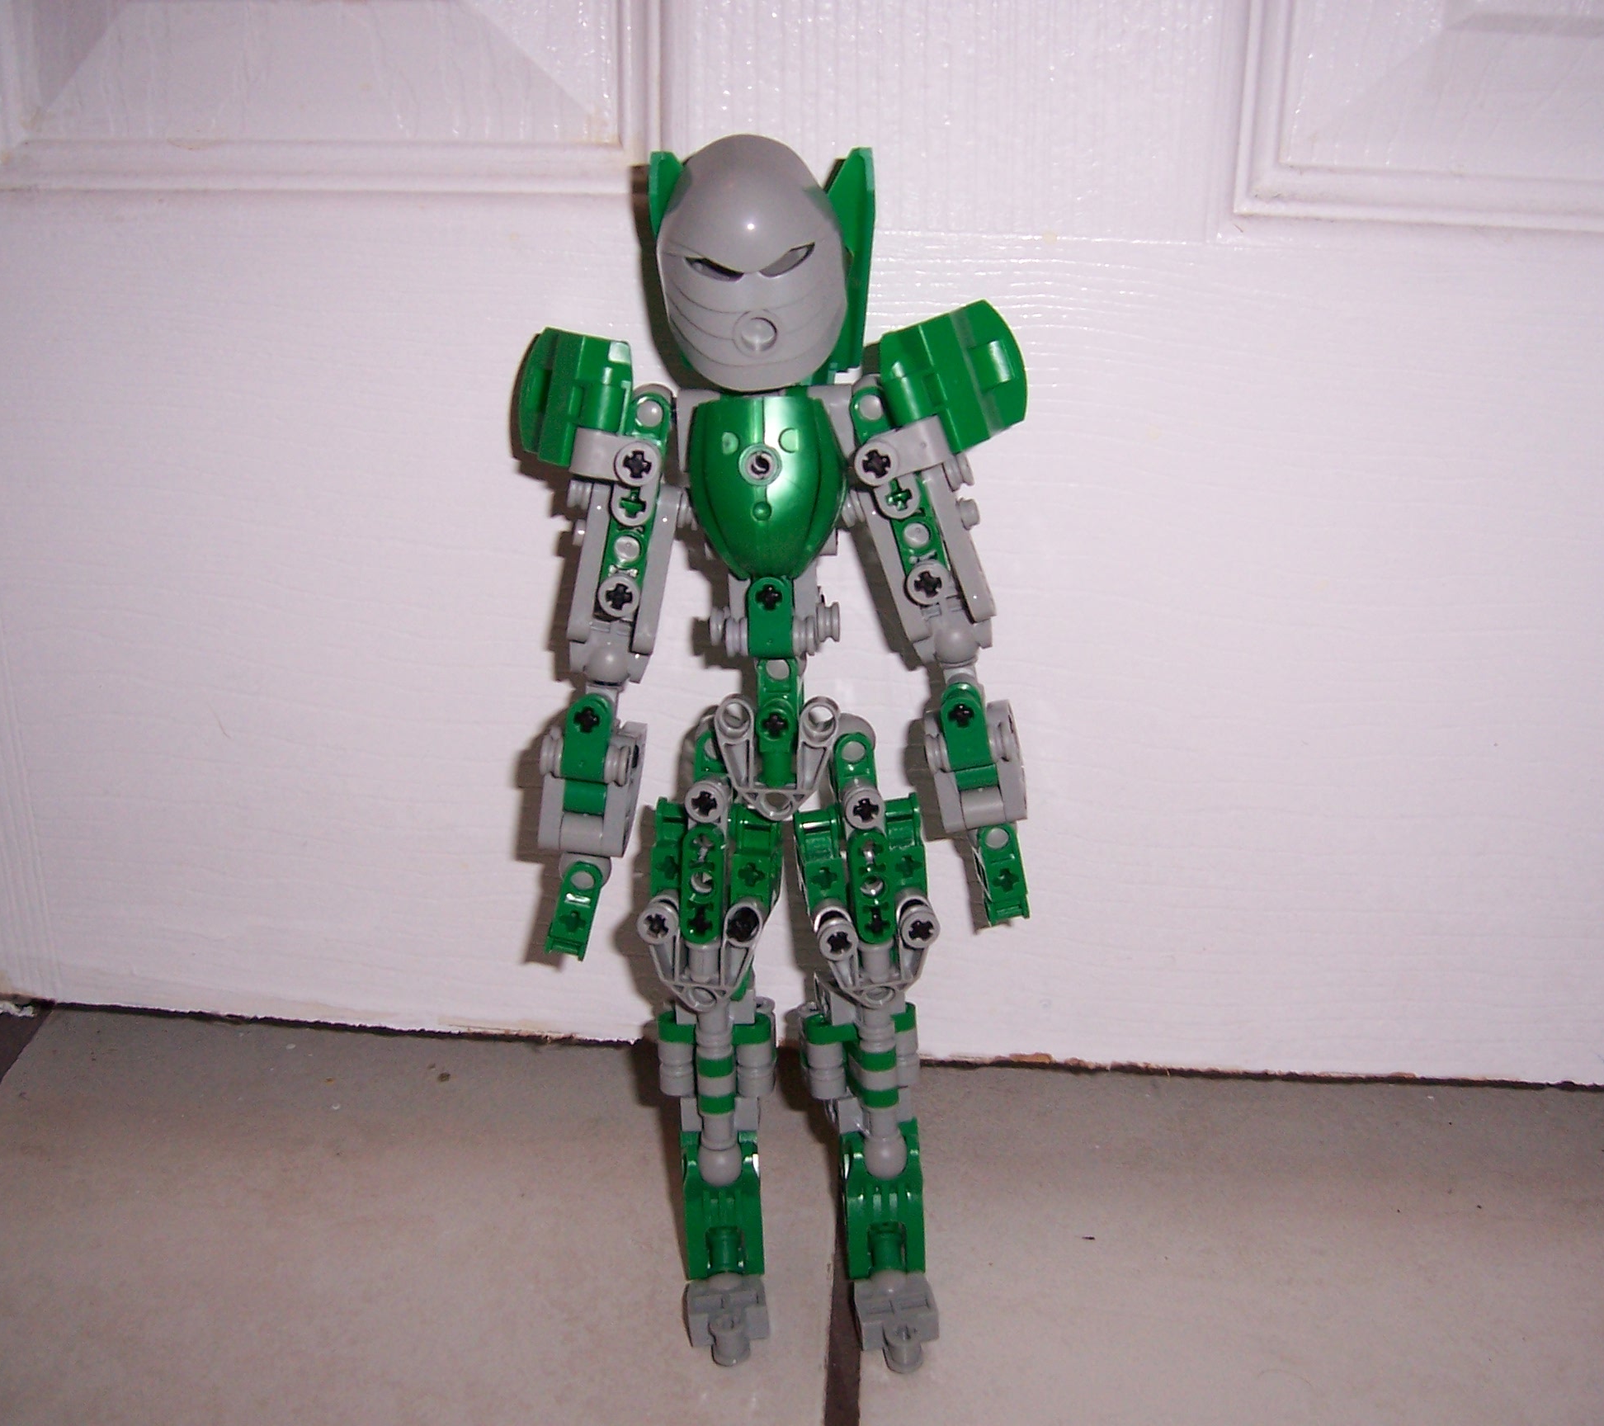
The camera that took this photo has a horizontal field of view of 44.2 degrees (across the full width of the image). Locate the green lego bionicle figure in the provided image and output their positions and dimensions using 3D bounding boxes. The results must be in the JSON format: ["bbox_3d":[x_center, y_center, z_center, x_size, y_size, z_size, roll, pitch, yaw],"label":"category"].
[{"bbox_3d":[-0.004,0.008,0.390,0.095,0.237,0.081,2,20,6],"label":"green lego bionicle figure"}]

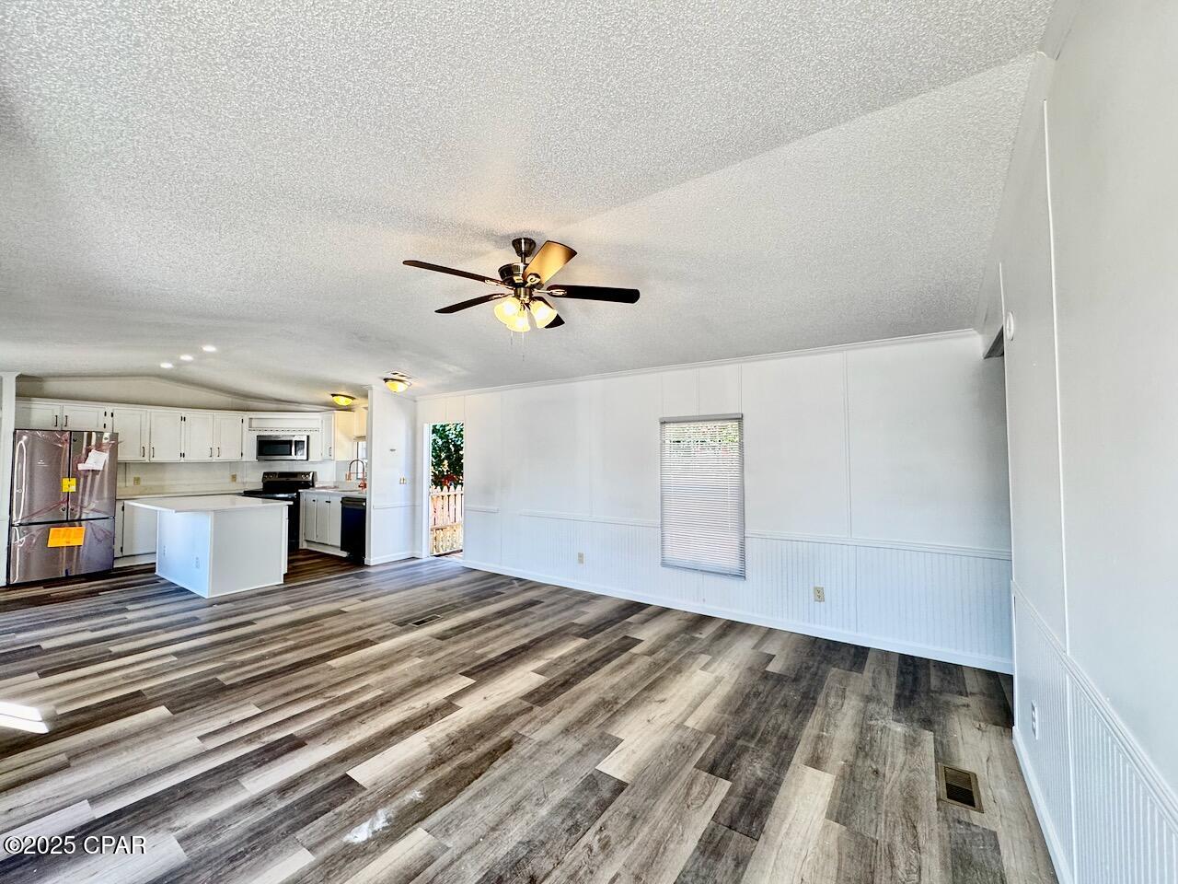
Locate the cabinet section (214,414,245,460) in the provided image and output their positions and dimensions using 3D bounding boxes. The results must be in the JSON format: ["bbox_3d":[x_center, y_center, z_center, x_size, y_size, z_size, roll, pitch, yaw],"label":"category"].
[{"bbox_3d":[-5.756,-0.067,7.631,0.025,0.720,0.395,-2,-3,35],"label":"cabinet section"}]

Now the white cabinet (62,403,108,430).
[{"bbox_3d":[-6.803,-0.305,6.393,0.320,0.370,0.415,-2,-3,35],"label":"white cabinet"}]

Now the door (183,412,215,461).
[{"bbox_3d":[-5.982,-0.073,7.304,0.025,0.720,0.390,-2,-3,35],"label":"door"}]

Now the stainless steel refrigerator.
[{"bbox_3d":[-6.564,0.759,5.939,0.802,1.754,0.835,-1,-2,35],"label":"stainless steel refrigerator"}]

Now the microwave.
[{"bbox_3d":[-4.974,0.107,7.871,0.753,0.408,0.398,0,-2,-10],"label":"microwave"}]

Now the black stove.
[{"bbox_3d":[-4.977,1.099,7.685,0.758,1.186,0.674,0,-2,-10],"label":"black stove"}]

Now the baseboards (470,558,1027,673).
[{"bbox_3d":[0.545,1.534,4.667,5.439,0.088,0.017,-1,-2,35],"label":"baseboards"}]

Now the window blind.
[{"bbox_3d":[1.018,0.488,4.405,0.810,1.450,0.050,-2,-3,35],"label":"window blind"}]

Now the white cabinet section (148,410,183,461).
[{"bbox_3d":[-6.084,-0.071,6.857,0.020,0.694,0.358,-1,-2,35],"label":"white cabinet section"}]

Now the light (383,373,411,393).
[{"bbox_3d":[-2.422,-0.713,6.027,0.334,0.142,0.334,-1,-2,35],"label":"light"}]

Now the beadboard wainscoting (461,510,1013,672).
[{"bbox_3d":[0.550,1.193,4.725,5.480,0.810,0.035,-2,-3,35],"label":"beadboard wainscoting"}]

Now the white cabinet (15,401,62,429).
[{"bbox_3d":[-7.038,-0.314,6.054,0.320,0.365,0.410,-2,-3,35],"label":"white cabinet"}]

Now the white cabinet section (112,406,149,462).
[{"bbox_3d":[-6.356,-0.088,6.565,0.320,0.745,0.390,-2,-3,35],"label":"white cabinet section"}]

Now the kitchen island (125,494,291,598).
[{"bbox_3d":[-4.521,1.163,5.634,1.924,0.916,1.093,-1,-2,35],"label":"kitchen island"}]

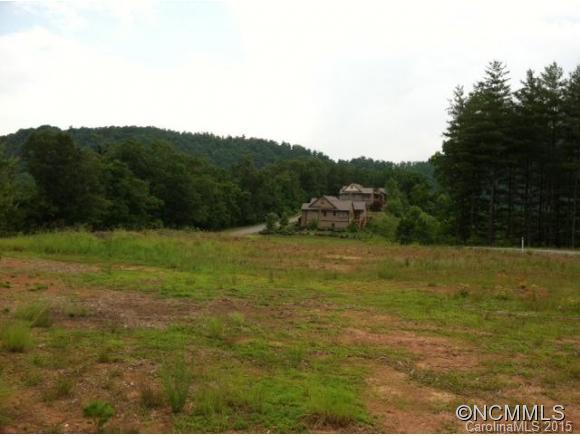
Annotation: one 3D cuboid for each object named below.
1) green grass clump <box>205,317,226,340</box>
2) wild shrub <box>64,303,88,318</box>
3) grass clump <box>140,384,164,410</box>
[{"bbox_3d":[-0.990,1.469,7.800,0.290,0.280,0.280,0,0,0],"label":"green grass clump"},{"bbox_3d":[-3.638,1.576,10.000,0.410,0.265,0.380,0,-1,0],"label":"wild shrub"},{"bbox_3d":[-1.148,1.499,4.900,0.200,0.190,0.200,0,0,0],"label":"grass clump"}]

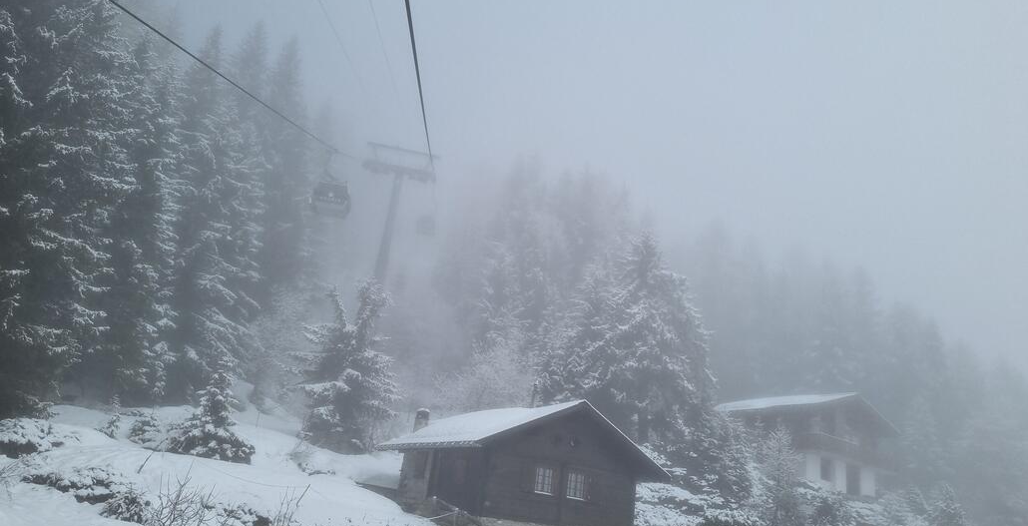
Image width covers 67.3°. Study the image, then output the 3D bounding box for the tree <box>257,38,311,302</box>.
[{"bbox_3d":[-18.789,-7.452,62.000,5.000,22.600,5.000,6,-20,0],"label":"tree"}]

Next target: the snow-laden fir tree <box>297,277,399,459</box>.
[{"bbox_3d":[-8.442,5.133,39.000,4.900,8.916,4.900,11,-19,-11],"label":"snow-laden fir tree"}]

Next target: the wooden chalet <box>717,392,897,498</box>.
[{"bbox_3d":[23.448,14.294,61.463,12.368,7.145,9.198,22,-26,-37],"label":"wooden chalet"}]

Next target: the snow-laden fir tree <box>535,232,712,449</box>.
[{"bbox_3d":[7.150,4.310,48.930,11.433,13.807,10.821,6,-20,0],"label":"snow-laden fir tree"}]

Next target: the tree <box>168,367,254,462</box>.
[{"bbox_3d":[-9.877,5.011,26.000,3.077,2.960,3.077,6,-20,0],"label":"tree"}]

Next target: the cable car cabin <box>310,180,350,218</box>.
[{"bbox_3d":[-11.620,-4.084,49.000,1.950,2.100,1.950,8,-21,-6],"label":"cable car cabin"}]

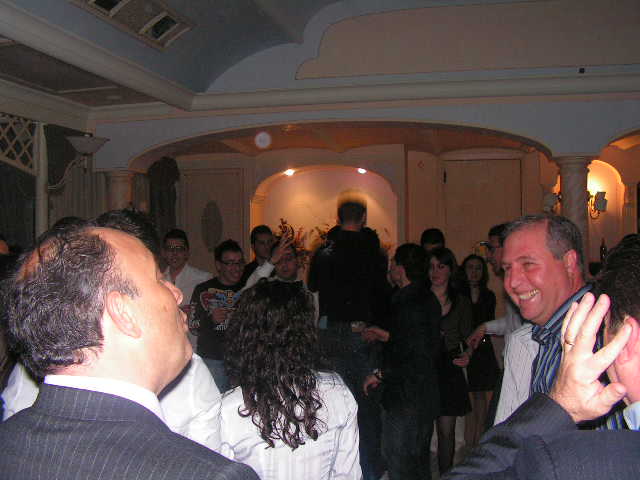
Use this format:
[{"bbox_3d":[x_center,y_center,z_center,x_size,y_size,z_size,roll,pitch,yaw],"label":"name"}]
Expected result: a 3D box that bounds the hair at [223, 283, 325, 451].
[{"bbox_3d":[-0.139,0.374,2.030,0.290,0.500,0.270,0,-2,3],"label":"hair"}]

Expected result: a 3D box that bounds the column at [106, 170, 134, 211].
[{"bbox_3d":[-2.008,0.551,6.700,0.320,2.500,0.320,0,-2,0],"label":"column"}]

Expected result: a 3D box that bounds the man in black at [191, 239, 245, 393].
[{"bbox_3d":[-0.548,0.849,3.900,0.540,1.730,0.380,0,-2,-12],"label":"man in black"}]

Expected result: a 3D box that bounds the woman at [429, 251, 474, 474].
[{"bbox_3d":[0.893,0.880,4.700,0.460,1.690,0.330,-1,-2,11],"label":"woman"}]

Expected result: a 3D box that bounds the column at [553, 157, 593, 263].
[{"bbox_3d":[2.281,0.510,6.000,0.340,2.500,0.340,0,-2,0],"label":"column"}]

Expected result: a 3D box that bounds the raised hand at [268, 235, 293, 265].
[{"bbox_3d":[-0.226,0.054,3.800,0.110,0.190,0.080,27,-3,-5],"label":"raised hand"}]

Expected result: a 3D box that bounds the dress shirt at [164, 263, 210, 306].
[{"bbox_3d":[-0.938,0.529,4.350,0.500,0.740,0.280,0,-2,-11],"label":"dress shirt"}]

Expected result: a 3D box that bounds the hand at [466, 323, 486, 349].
[{"bbox_3d":[0.964,0.588,4.100,0.080,0.170,0.100,35,-5,-17],"label":"hand"}]

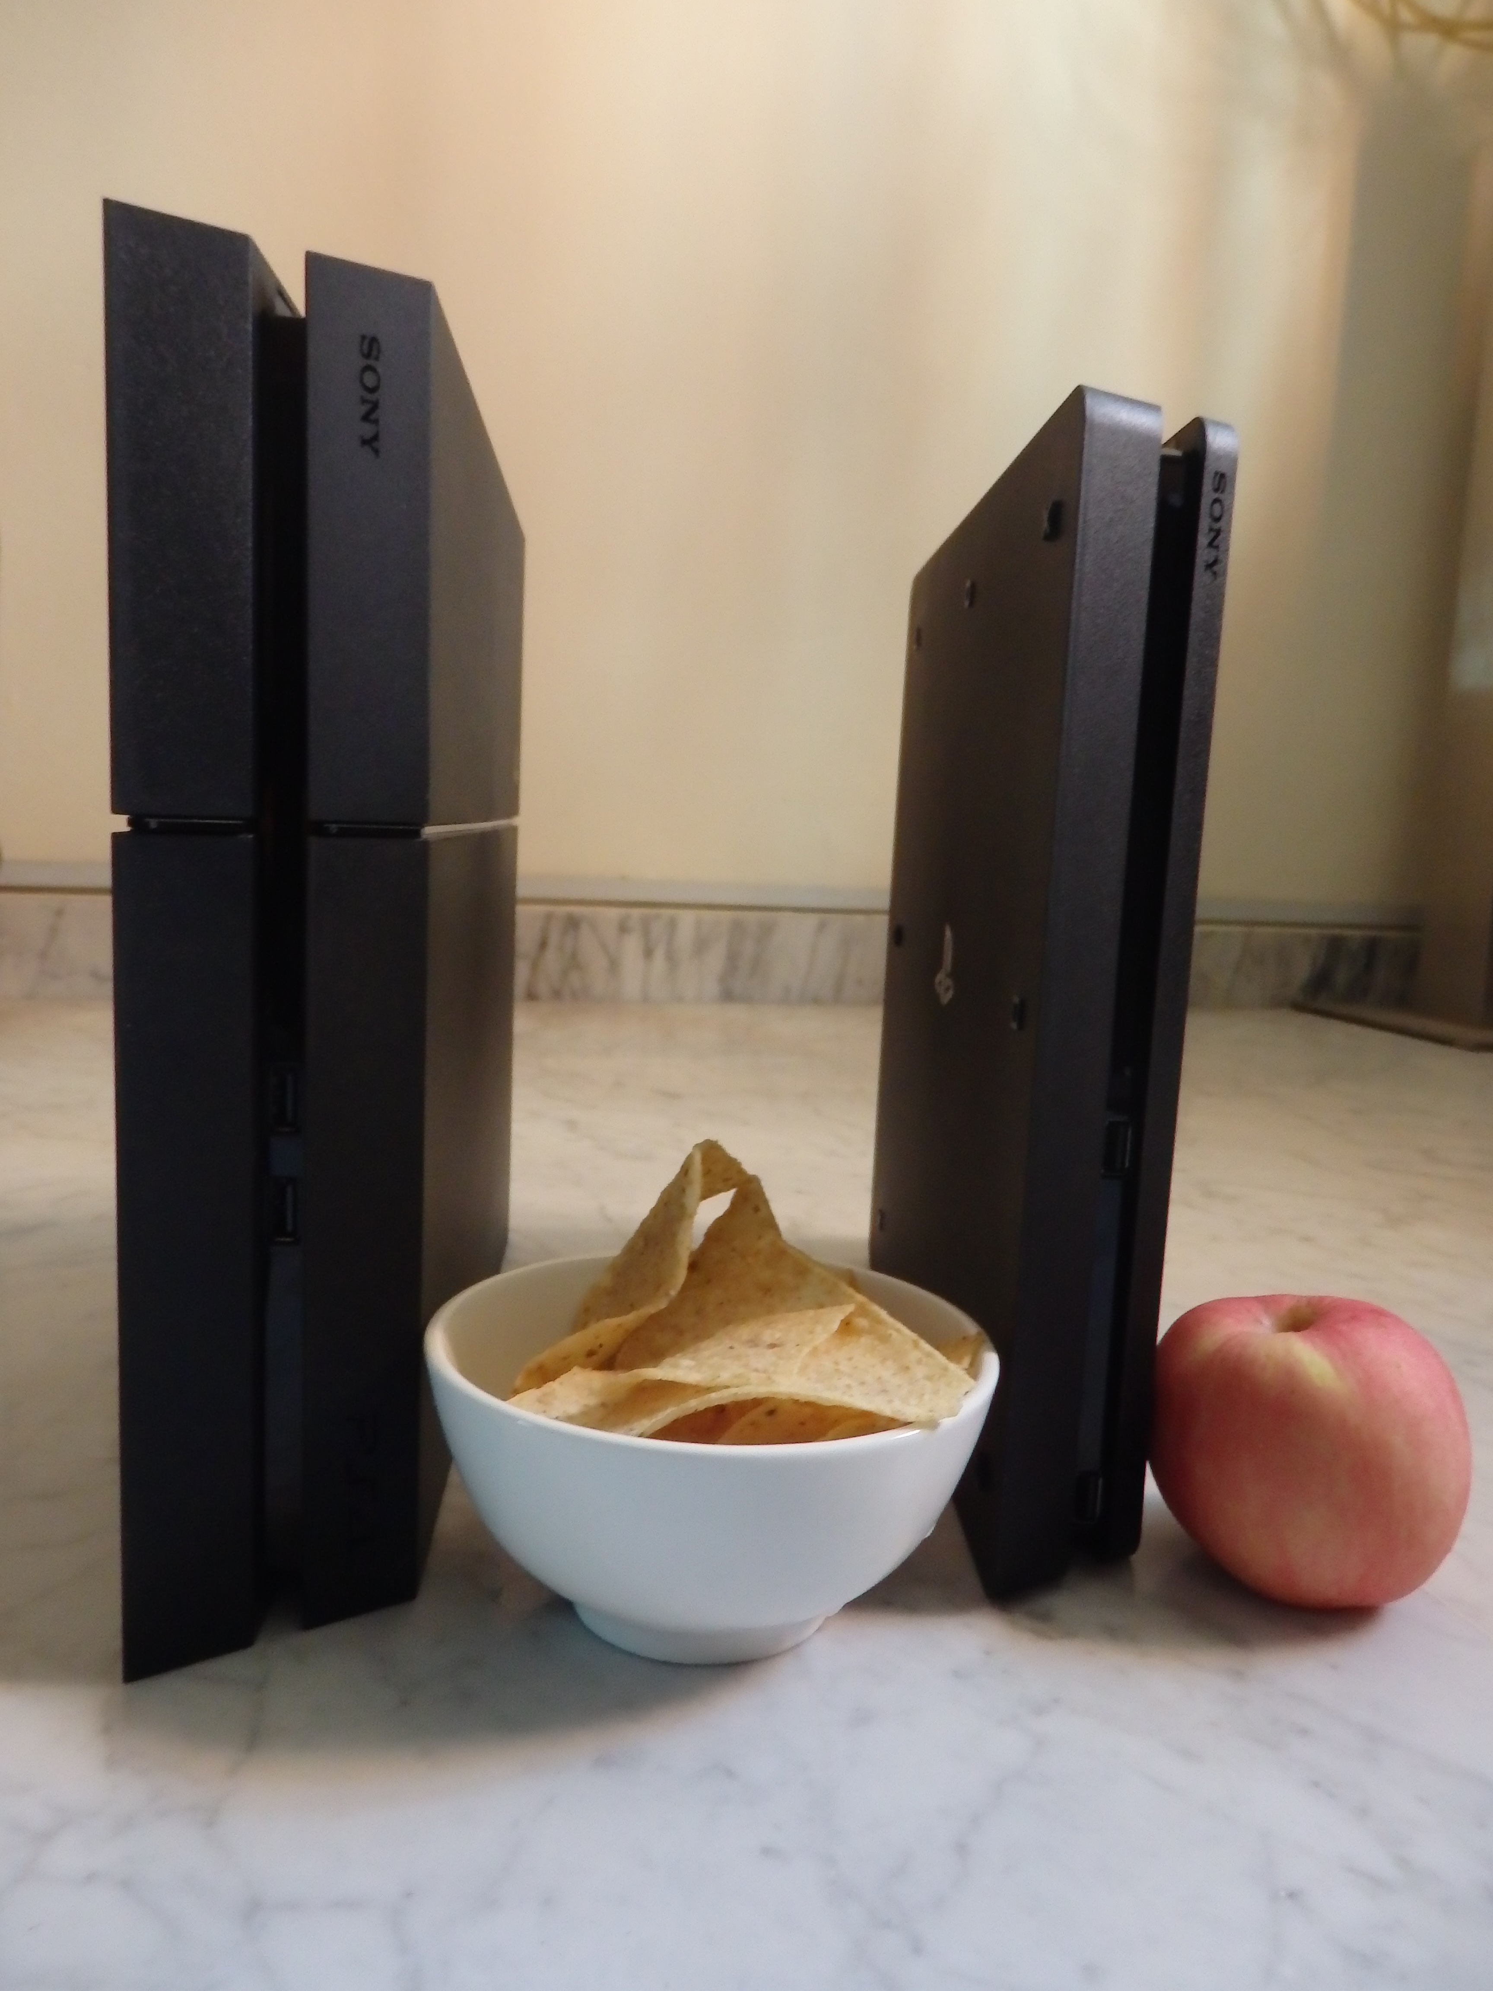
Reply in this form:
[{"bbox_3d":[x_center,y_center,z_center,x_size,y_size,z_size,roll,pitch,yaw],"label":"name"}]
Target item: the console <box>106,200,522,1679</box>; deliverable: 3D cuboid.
[{"bbox_3d":[-0.104,-0.021,0.418,0.053,0.275,0.305,2,8,-5],"label":"console"}]

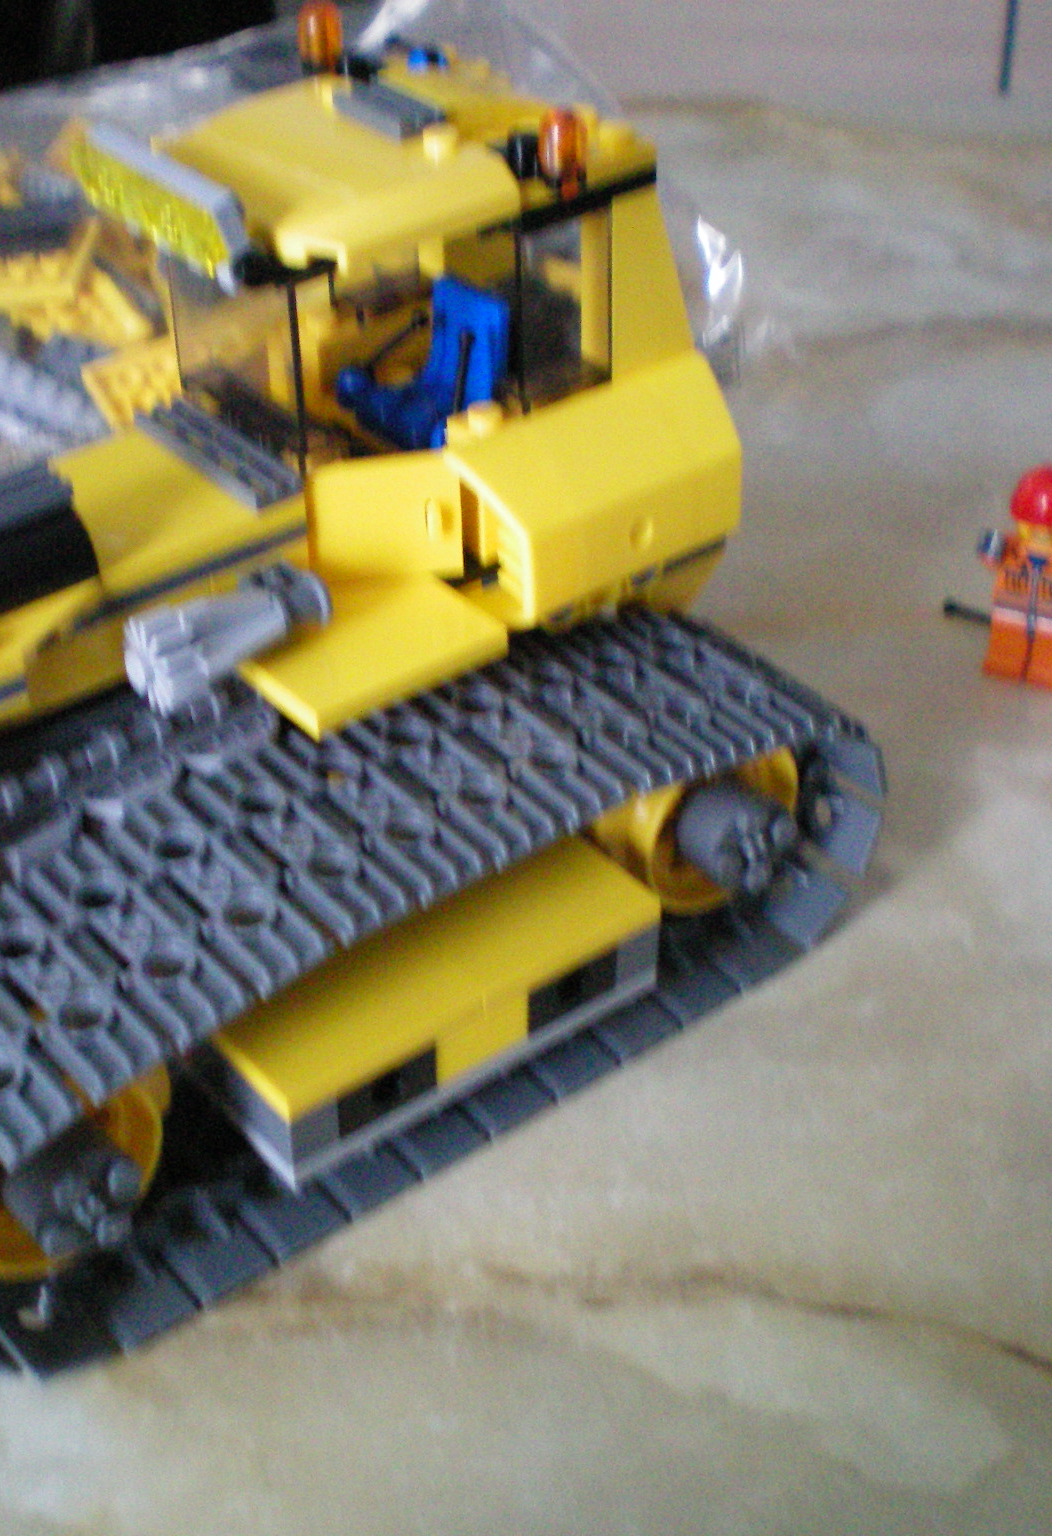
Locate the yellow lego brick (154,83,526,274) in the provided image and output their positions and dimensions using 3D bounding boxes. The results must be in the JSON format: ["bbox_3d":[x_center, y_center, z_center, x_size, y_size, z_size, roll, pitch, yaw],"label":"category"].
[{"bbox_3d":[-0.026,-0.083,0.308,0.039,0.012,0.032,-26,43,-29],"label":"yellow lego brick"}]

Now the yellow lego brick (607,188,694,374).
[{"bbox_3d":[0.016,-0.072,0.325,0.016,0.029,0.008,-26,42,-29],"label":"yellow lego brick"}]

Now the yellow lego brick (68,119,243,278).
[{"bbox_3d":[-0.048,-0.074,0.293,0.006,0.011,0.032,-34,46,-21],"label":"yellow lego brick"}]

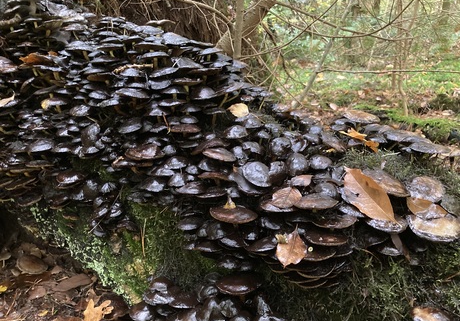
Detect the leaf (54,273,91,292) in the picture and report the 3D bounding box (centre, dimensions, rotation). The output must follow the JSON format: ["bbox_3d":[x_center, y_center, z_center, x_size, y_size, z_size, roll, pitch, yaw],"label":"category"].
[{"bbox_3d":[-0.397,0.311,0.935,0.041,0.015,0.083,20,30,38],"label":"leaf"}]

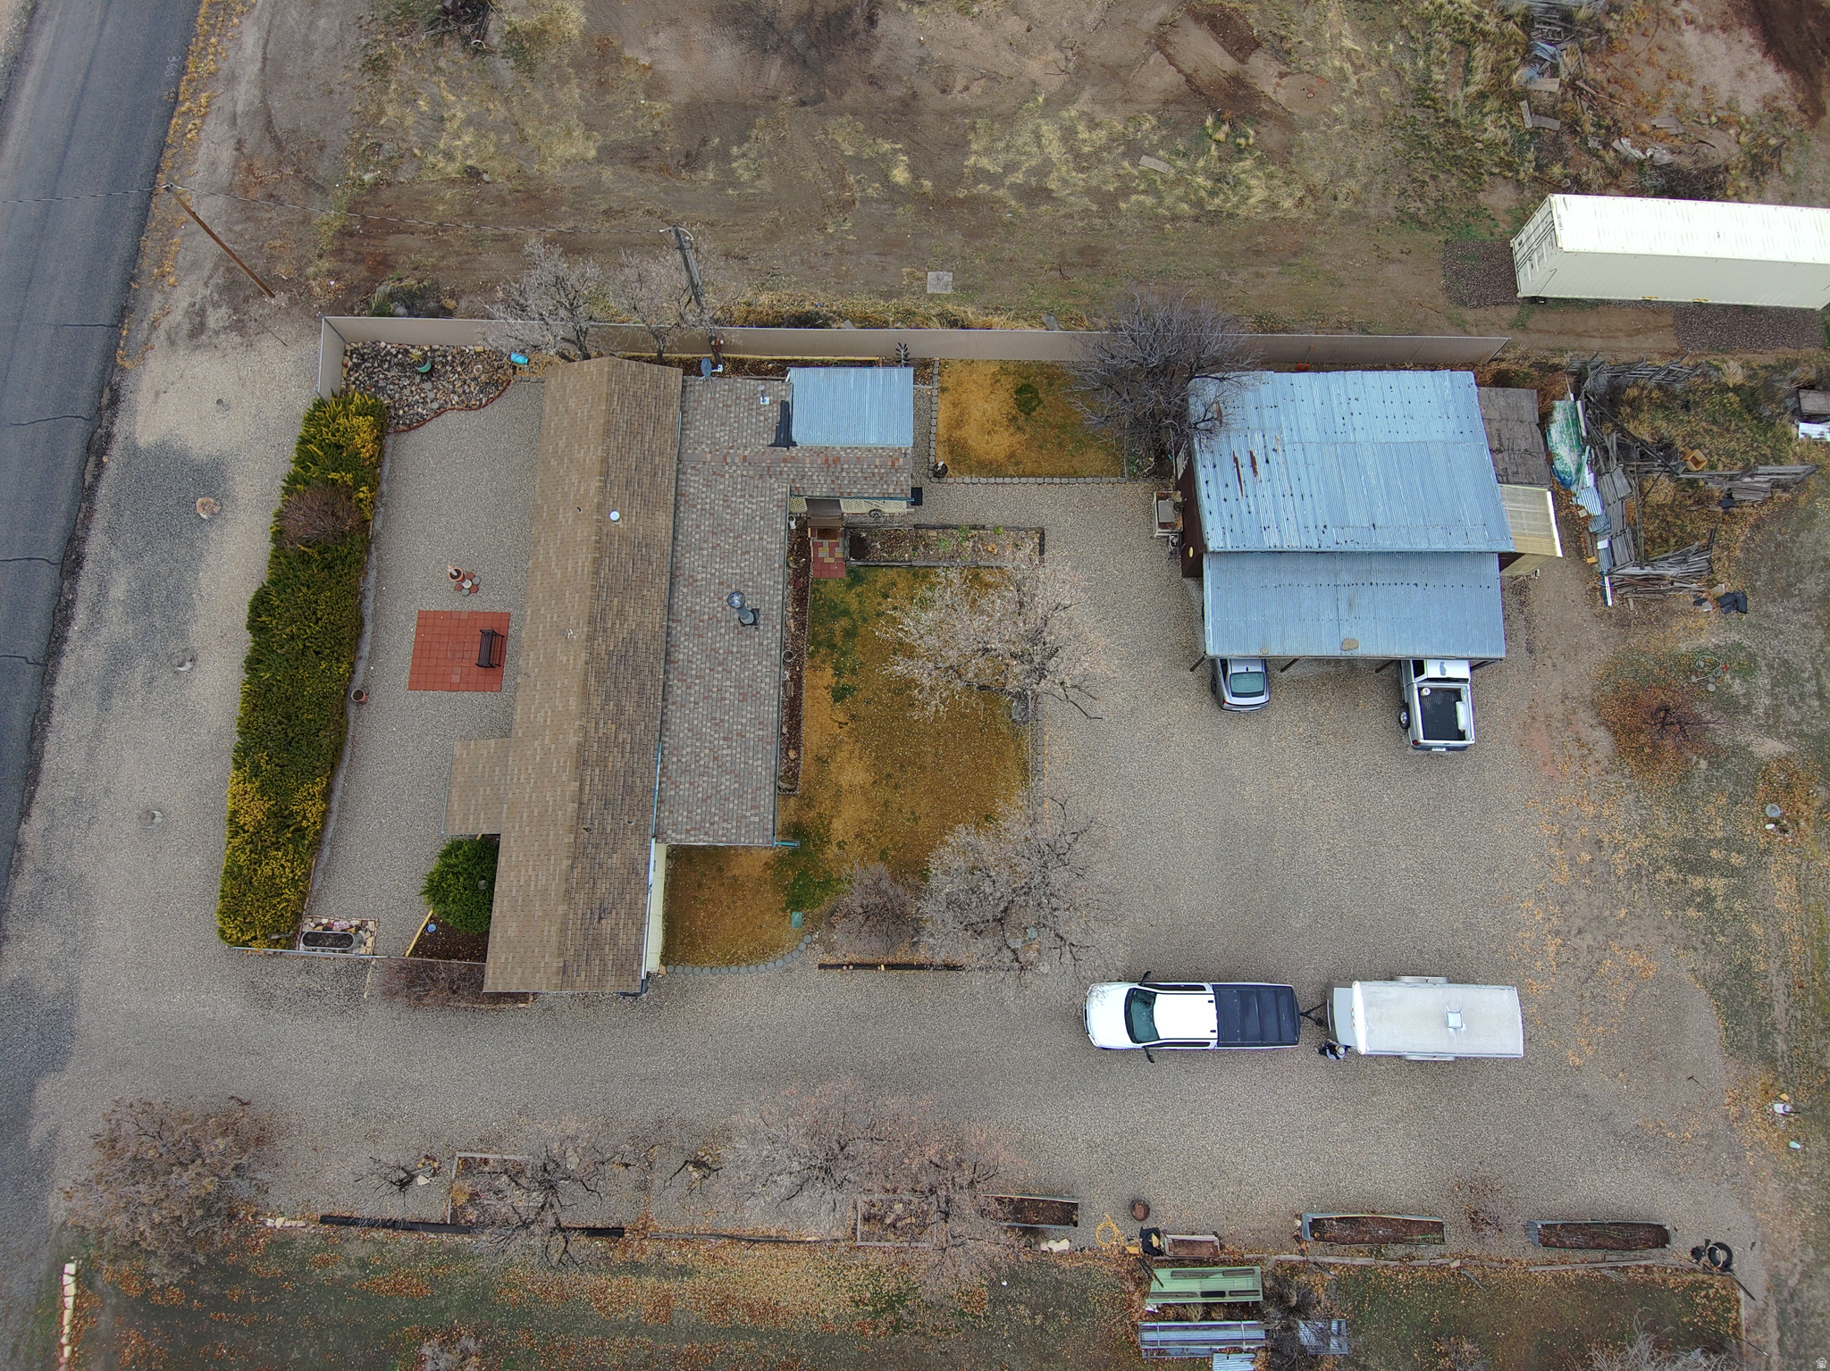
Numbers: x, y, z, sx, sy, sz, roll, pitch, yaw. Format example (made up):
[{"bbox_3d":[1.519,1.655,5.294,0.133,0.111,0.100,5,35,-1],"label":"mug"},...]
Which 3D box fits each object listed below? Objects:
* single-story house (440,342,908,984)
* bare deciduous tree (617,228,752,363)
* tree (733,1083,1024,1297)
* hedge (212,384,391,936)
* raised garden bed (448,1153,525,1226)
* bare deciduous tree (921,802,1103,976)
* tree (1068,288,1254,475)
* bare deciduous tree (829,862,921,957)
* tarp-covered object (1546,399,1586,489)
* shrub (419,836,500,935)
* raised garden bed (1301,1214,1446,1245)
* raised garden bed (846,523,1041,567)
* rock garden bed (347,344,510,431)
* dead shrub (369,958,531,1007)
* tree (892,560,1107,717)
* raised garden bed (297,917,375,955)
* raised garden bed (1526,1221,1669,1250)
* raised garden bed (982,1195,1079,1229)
[{"bbox_3d":[-7.595,-0.620,37.517,14.950,4.000,21.250,0,75,-1],"label":"single-story house"},{"bbox_3d":[-8.539,-14.007,40.672,4.600,4.600,4.300,0,75,-1],"label":"bare deciduous tree"},{"bbox_3d":[-1.077,14.739,32.849,8.514,4.800,5.841,0,75,-1],"label":"tree"},{"bbox_3d":[-21.217,-0.969,38.559,2.750,1.600,19.400,1,75,-1],"label":"hedge"},{"bbox_3d":[-13.448,16.104,35.335,2.500,0.320,2.200,3,76,0],"label":"raised garden bed"},{"bbox_3d":[3.096,6.491,35.627,5.900,4.800,5.720,0,76,-1],"label":"bare deciduous tree"},{"bbox_3d":[8.485,-10.429,39.077,6.350,6.300,6.540,0,76,-1],"label":"tree"},{"bbox_3d":[-1.356,7.362,36.429,3.030,2.700,3.020,0,76,-1],"label":"bare deciduous tree"},{"bbox_3d":[24.468,-9.040,41.889,1.150,1.100,3.150,2,75,-1],"label":"tarp-covered object"},{"bbox_3d":[-14.642,6.593,36.575,2.970,2.400,3.150,0,76,-1],"label":"shrub"},{"bbox_3d":[14.370,17.050,34.772,4.257,0.550,0.752,2,75,-1],"label":"raised garden bed"},{"bbox_3d":[1.055,-5.122,40.785,7.200,0.300,1.670,1,75,-1],"label":"raised garden bed"},{"bbox_3d":[-18.634,-11.307,42.004,6.700,0.250,3.780,1,76,-1],"label":"rock garden bed"},{"bbox_3d":[-14.767,9.526,35.546,4.850,1.000,1.400,1,75,0],"label":"dead shrub"},{"bbox_3d":[2.710,-1.429,37.585,7.200,4.700,5.500,0,75,-1],"label":"tree"},{"bbox_3d":[-19.218,8.284,36.710,2.540,0.600,1.300,4,75,0],"label":"raised garden bed"},{"bbox_3d":[21.815,17.543,35.386,4.250,0.550,0.820,0,76,-1],"label":"raised garden bed"},{"bbox_3d":[3.642,16.699,35.349,3.120,0.500,0.820,3,76,0],"label":"raised garden bed"}]

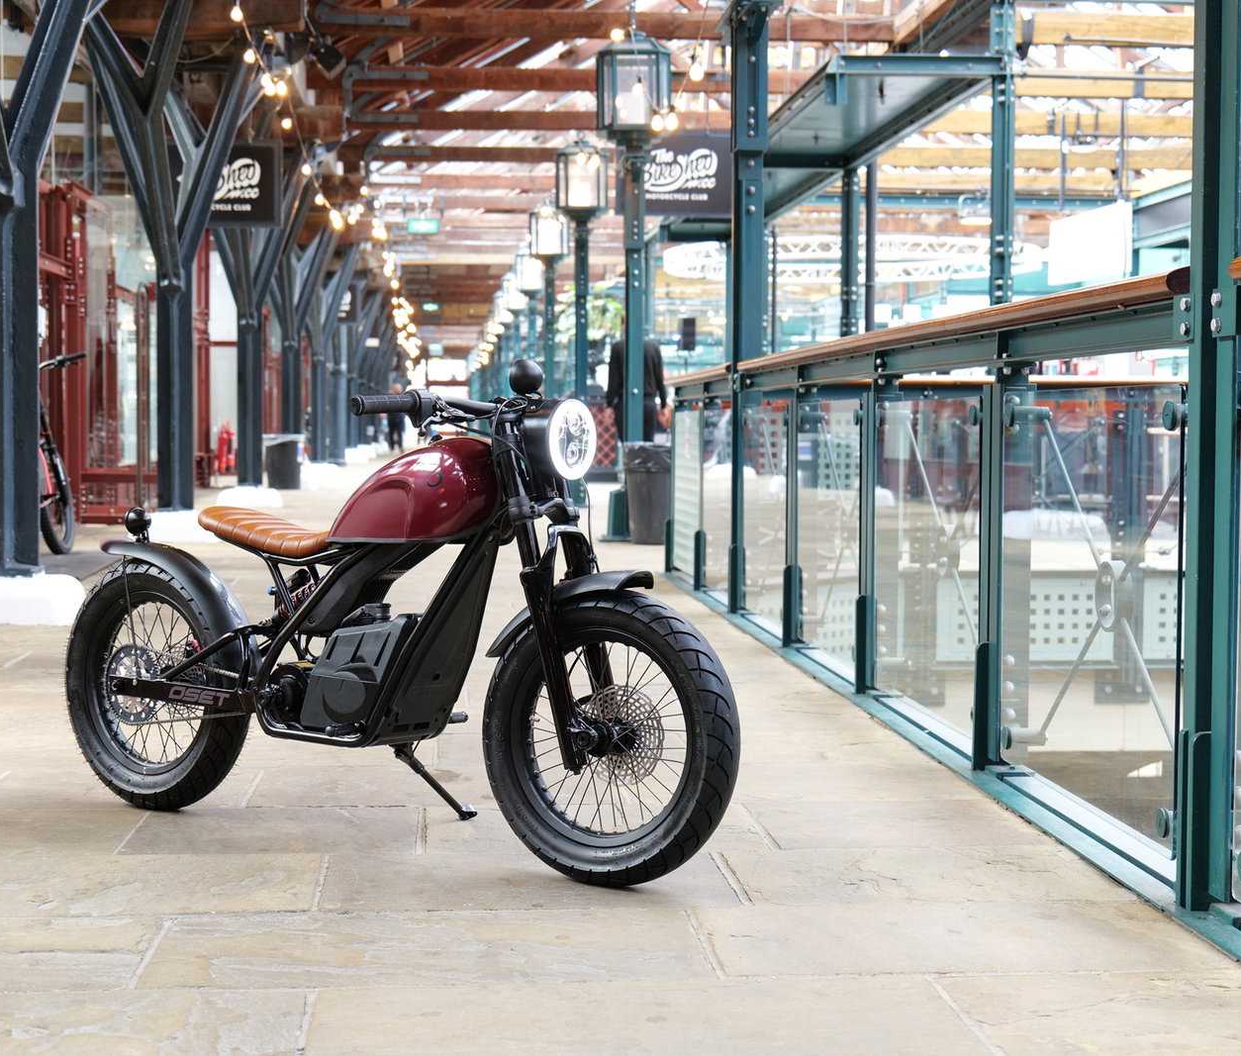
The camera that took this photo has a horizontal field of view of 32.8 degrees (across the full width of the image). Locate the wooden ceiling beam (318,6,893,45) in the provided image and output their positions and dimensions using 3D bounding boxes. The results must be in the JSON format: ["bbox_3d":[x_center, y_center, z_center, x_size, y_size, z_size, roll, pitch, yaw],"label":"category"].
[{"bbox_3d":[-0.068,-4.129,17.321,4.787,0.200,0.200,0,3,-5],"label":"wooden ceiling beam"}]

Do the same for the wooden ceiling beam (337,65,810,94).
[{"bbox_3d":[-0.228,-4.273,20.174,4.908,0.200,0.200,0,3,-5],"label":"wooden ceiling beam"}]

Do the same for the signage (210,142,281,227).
[{"bbox_3d":[-3.187,-2.736,16.806,0.968,0.674,0.050,0,3,-5],"label":"signage"}]

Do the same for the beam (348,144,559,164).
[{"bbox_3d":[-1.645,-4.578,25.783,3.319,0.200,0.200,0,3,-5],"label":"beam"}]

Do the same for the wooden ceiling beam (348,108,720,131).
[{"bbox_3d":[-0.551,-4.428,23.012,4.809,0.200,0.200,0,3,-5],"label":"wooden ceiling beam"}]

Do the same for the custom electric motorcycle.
[{"bbox_3d":[-0.485,0.147,4.124,1.735,0.936,0.753,2,3,37],"label":"custom electric motorcycle"}]

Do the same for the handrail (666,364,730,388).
[{"bbox_3d":[0.425,-0.747,10.373,0.140,0.060,2.486,0,3,-5],"label":"handrail"}]

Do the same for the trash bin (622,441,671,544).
[{"bbox_3d":[0.266,-0.241,14.640,0.500,0.692,0.500,0,3,-5],"label":"trash bin"}]

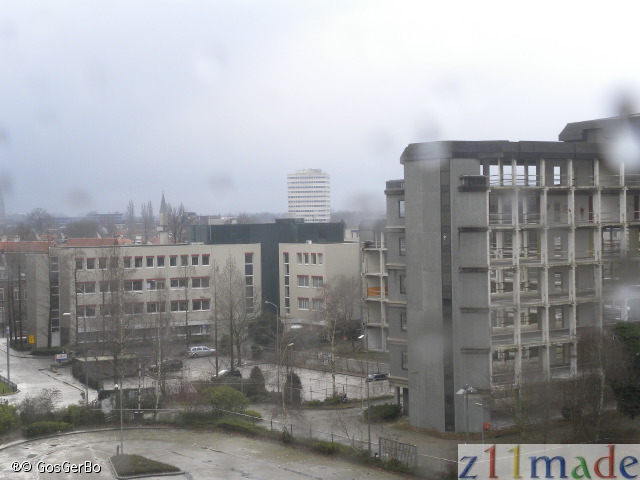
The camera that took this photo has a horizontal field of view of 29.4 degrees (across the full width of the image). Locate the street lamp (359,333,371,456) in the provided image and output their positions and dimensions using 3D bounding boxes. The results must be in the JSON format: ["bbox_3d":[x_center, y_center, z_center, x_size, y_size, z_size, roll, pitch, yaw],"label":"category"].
[{"bbox_3d":[3.614,12.744,99.567,1.100,9.900,0.350,-2,1,-31],"label":"street lamp"}]

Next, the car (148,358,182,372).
[{"bbox_3d":[-20.018,16.330,158.486,4.300,1.470,1.730,-2,1,-30],"label":"car"}]

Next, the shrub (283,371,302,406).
[{"bbox_3d":[-2.805,15.599,127.895,2.000,3.400,2.000,-1,1,0],"label":"shrub"}]

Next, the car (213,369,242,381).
[{"bbox_3d":[-11.097,16.397,146.986,4.100,1.450,1.700,-2,1,-30],"label":"car"}]

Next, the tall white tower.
[{"bbox_3d":[-7.556,-23.741,859.473,28.000,53.500,19.000,-1,1,6],"label":"tall white tower"}]

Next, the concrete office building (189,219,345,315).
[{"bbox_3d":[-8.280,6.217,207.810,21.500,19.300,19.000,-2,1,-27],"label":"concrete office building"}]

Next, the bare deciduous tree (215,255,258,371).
[{"bbox_3d":[-10.559,9.455,154.852,5.400,15.000,5.200,-1,1,0],"label":"bare deciduous tree"}]

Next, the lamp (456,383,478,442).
[{"bbox_3d":[12.258,14.775,101.445,1.600,5.600,0.600,-1,1,0],"label":"lamp"}]

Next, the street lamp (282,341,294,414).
[{"bbox_3d":[-3.178,13.846,122.677,1.050,7.100,0.320,-1,1,0],"label":"street lamp"}]

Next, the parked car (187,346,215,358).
[{"bbox_3d":[-16.832,15.971,174.360,4.300,1.470,1.720,-2,1,-37],"label":"parked car"}]

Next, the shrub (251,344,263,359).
[{"bbox_3d":[-8.942,15.655,171.507,1.750,1.950,1.750,-1,1,0],"label":"shrub"}]

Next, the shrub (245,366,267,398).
[{"bbox_3d":[-7.016,15.661,133.867,2.000,3.200,2.000,-1,1,0],"label":"shrub"}]

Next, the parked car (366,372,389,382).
[{"bbox_3d":[7.018,16.147,142.986,4.200,1.420,1.720,-2,1,-40],"label":"parked car"}]

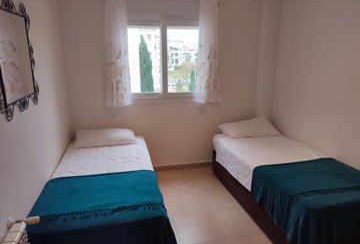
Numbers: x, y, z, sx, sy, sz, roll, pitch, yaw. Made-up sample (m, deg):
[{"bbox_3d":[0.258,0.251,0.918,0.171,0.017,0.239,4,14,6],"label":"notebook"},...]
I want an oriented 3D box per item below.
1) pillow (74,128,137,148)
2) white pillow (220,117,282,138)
[{"bbox_3d":[-0.922,0.181,3.278,0.720,0.150,0.360,-3,15,-12],"label":"pillow"},{"bbox_3d":[0.927,0.073,3.632,0.740,0.170,0.380,-3,15,-12],"label":"white pillow"}]

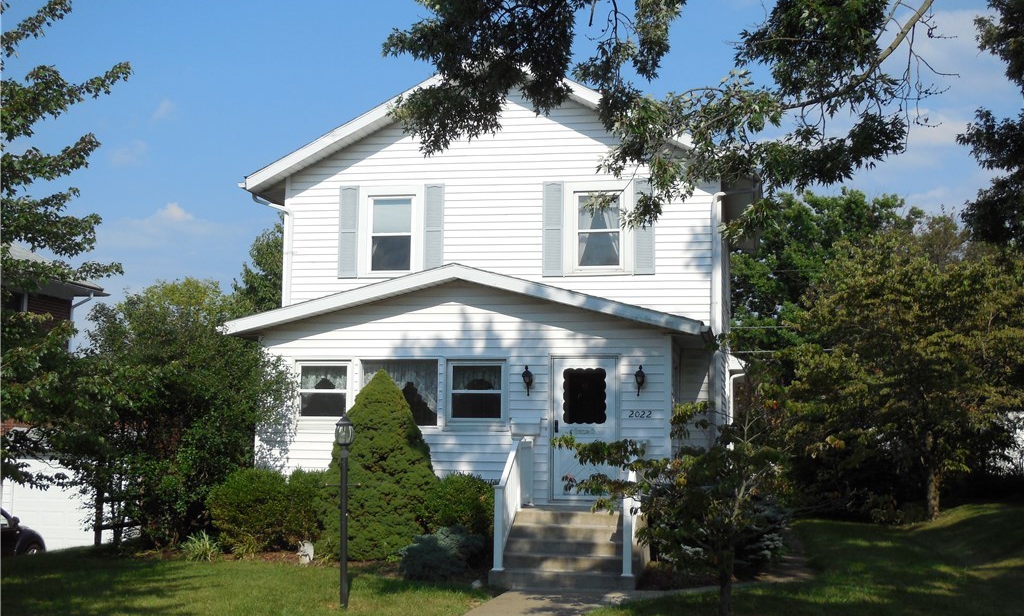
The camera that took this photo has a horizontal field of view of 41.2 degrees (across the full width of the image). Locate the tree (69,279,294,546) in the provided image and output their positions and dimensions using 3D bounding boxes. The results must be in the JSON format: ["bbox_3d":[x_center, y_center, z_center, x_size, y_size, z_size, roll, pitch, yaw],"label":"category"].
[{"bbox_3d":[-4.982,1.554,20.515,3.407,3.999,3.200,0,-6,10],"label":"tree"}]

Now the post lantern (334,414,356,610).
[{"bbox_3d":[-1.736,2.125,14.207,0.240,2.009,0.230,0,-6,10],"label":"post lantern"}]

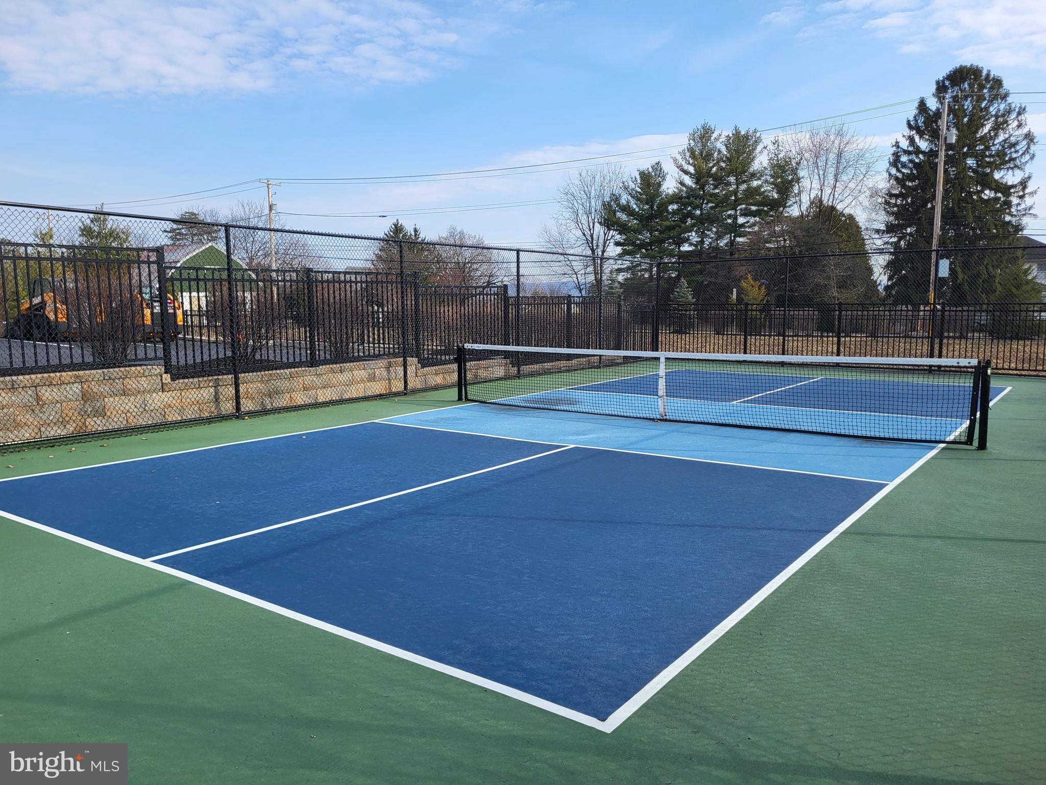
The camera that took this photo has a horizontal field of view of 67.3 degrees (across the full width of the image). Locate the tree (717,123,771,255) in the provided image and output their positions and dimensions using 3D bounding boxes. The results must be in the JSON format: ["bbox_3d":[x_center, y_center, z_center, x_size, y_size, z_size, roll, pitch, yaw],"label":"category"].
[{"bbox_3d":[15.096,-11.267,54.001,4.090,13.600,4.090,1,7,15],"label":"tree"}]

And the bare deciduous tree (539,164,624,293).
[{"bbox_3d":[4.369,-10.985,59.001,6.370,12.020,6.370,0,7,4],"label":"bare deciduous tree"}]

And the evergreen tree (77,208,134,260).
[{"bbox_3d":[-24.374,-7.167,46.001,3.210,7.380,3.210,-4,7,-27],"label":"evergreen tree"}]

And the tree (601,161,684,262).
[{"bbox_3d":[8.398,-10.274,55.001,5.830,11.470,5.830,1,7,9],"label":"tree"}]

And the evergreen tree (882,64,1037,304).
[{"bbox_3d":[26.622,-11.788,48.002,8.330,15.870,8.330,3,7,28],"label":"evergreen tree"}]

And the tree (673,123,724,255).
[{"bbox_3d":[12.076,-11.369,54.001,4.080,13.830,4.080,1,7,12],"label":"tree"}]

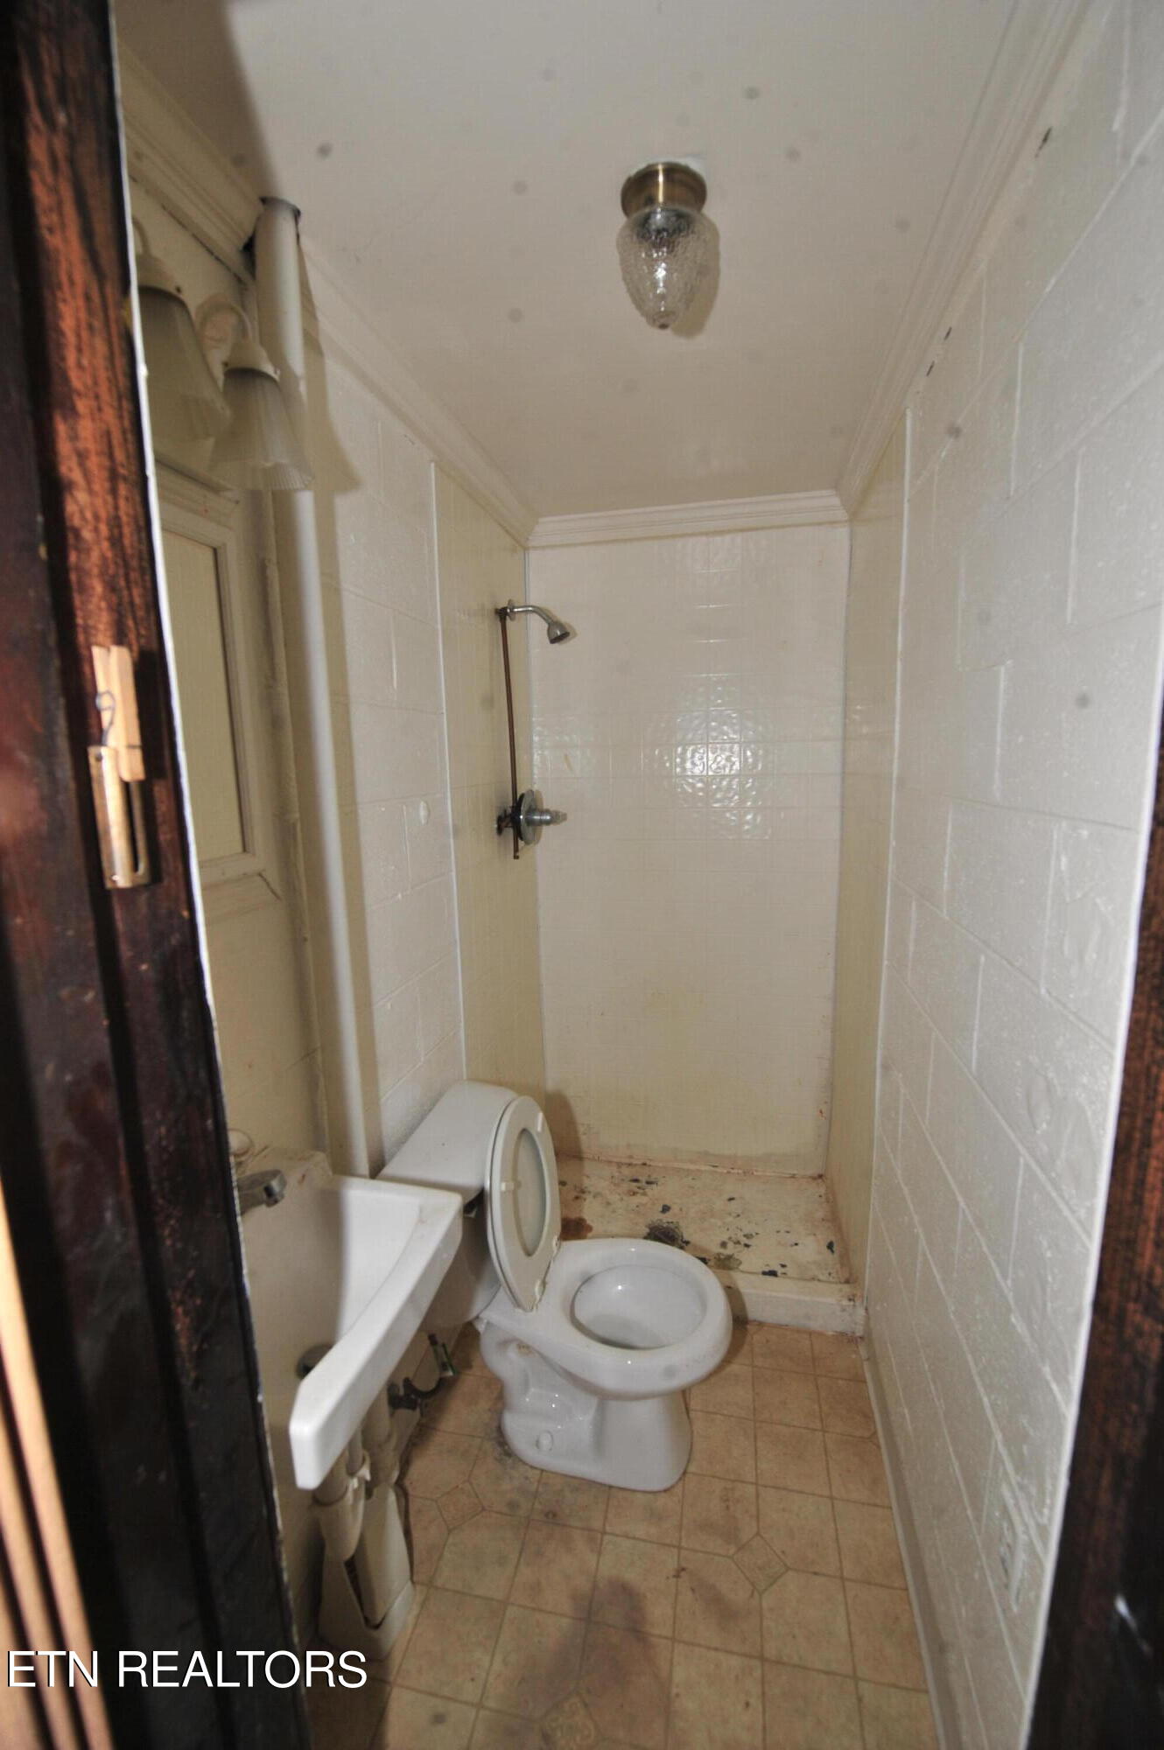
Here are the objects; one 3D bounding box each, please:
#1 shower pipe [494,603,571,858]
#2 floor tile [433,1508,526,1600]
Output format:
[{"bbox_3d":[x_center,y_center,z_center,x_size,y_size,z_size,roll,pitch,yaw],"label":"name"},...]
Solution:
[{"bbox_3d":[-0.154,-0.446,2.165,0.245,0.800,0.150,1,10,13],"label":"shower pipe"},{"bbox_3d":[-0.193,1.328,1.340,0.151,0.008,0.150,1,10,12],"label":"floor tile"}]

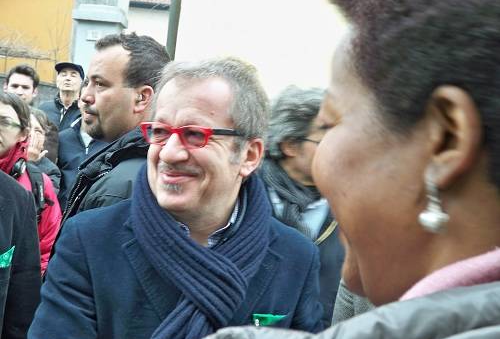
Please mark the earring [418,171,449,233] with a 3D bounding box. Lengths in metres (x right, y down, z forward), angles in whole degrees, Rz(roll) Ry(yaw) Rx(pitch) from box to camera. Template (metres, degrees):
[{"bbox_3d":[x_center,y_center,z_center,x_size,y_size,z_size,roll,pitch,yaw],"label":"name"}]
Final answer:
[{"bbox_3d":[0.117,0.021,0.420,0.019,0.037,0.019,6,7,37],"label":"earring"}]

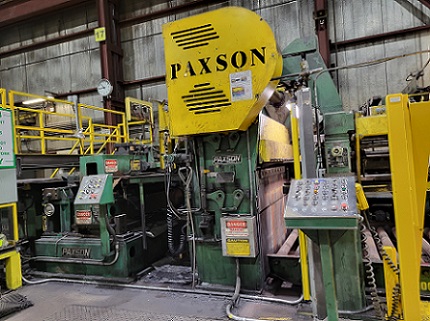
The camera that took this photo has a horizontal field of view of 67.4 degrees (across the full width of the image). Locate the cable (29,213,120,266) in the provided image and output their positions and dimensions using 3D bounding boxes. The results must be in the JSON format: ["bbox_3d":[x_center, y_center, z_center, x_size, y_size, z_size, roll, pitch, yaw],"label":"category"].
[{"bbox_3d":[-2.093,1.120,4.675,1.670,0.720,0.180,-4,-1,21],"label":"cable"}]

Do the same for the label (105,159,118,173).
[{"bbox_3d":[-1.603,0.087,5.007,0.015,0.200,0.280,-4,-1,21],"label":"label"}]

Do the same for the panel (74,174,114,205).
[{"bbox_3d":[-1.712,0.417,4.568,0.455,0.400,0.295,-4,-1,21],"label":"panel"}]

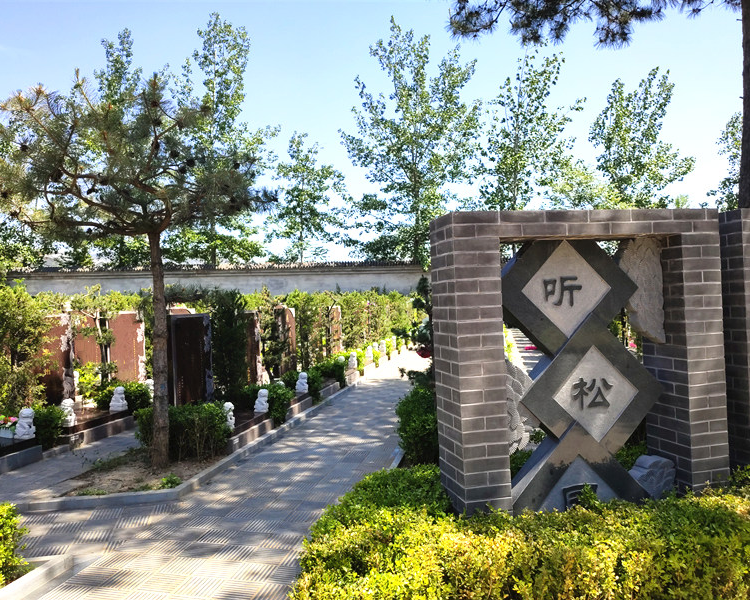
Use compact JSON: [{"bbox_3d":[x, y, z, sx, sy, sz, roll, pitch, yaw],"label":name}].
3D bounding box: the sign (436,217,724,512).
[{"bbox_3d":[1.131,0.492,3.408,1.545,1.914,0.365,-3,0,-14],"label":"sign"}]

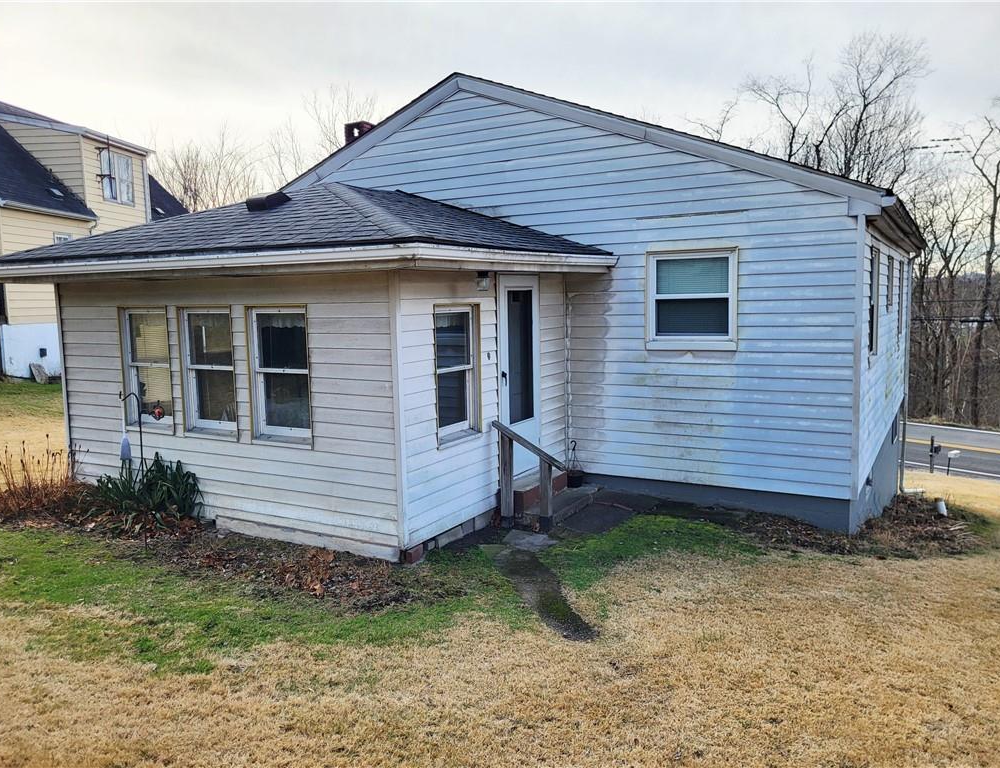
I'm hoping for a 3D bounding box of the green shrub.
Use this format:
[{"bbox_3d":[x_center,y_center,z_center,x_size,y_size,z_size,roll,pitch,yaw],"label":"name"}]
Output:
[{"bbox_3d":[-3.358,0.970,7.261,1.150,0.650,0.680,2,7,30],"label":"green shrub"}]

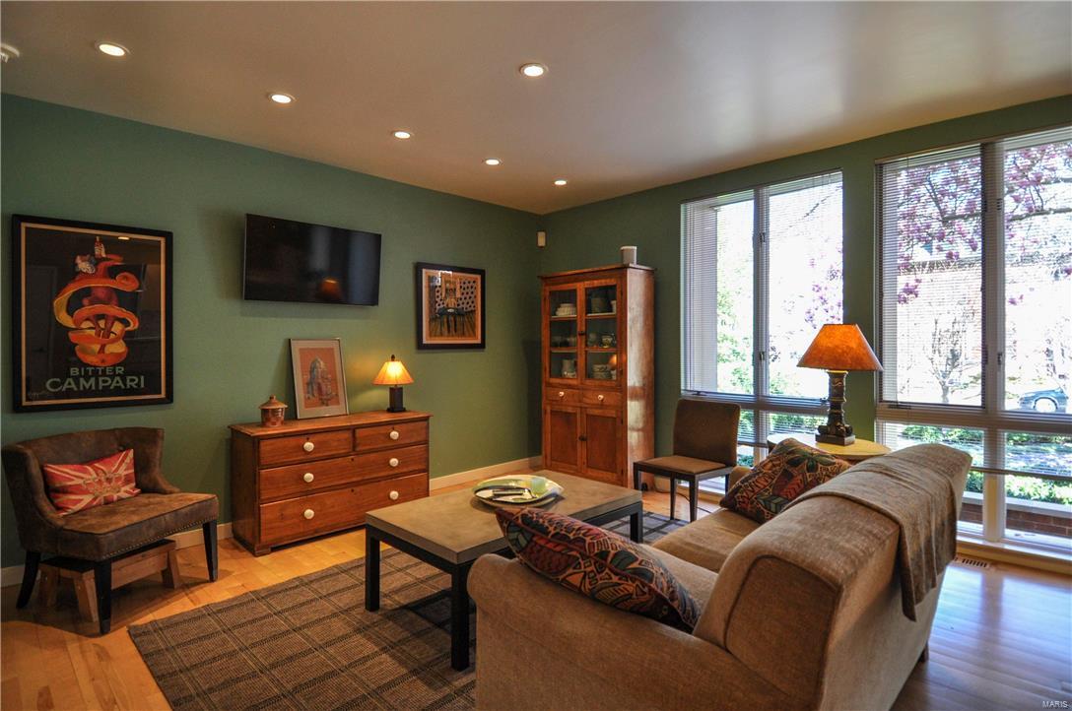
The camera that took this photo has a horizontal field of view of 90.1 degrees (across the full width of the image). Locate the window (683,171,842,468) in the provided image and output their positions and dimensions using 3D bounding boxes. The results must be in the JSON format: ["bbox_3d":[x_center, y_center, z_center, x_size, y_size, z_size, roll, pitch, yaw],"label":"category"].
[{"bbox_3d":[1.704,-0.097,4.162,0.100,2.375,1.215,-1,1,-45],"label":"window"}]

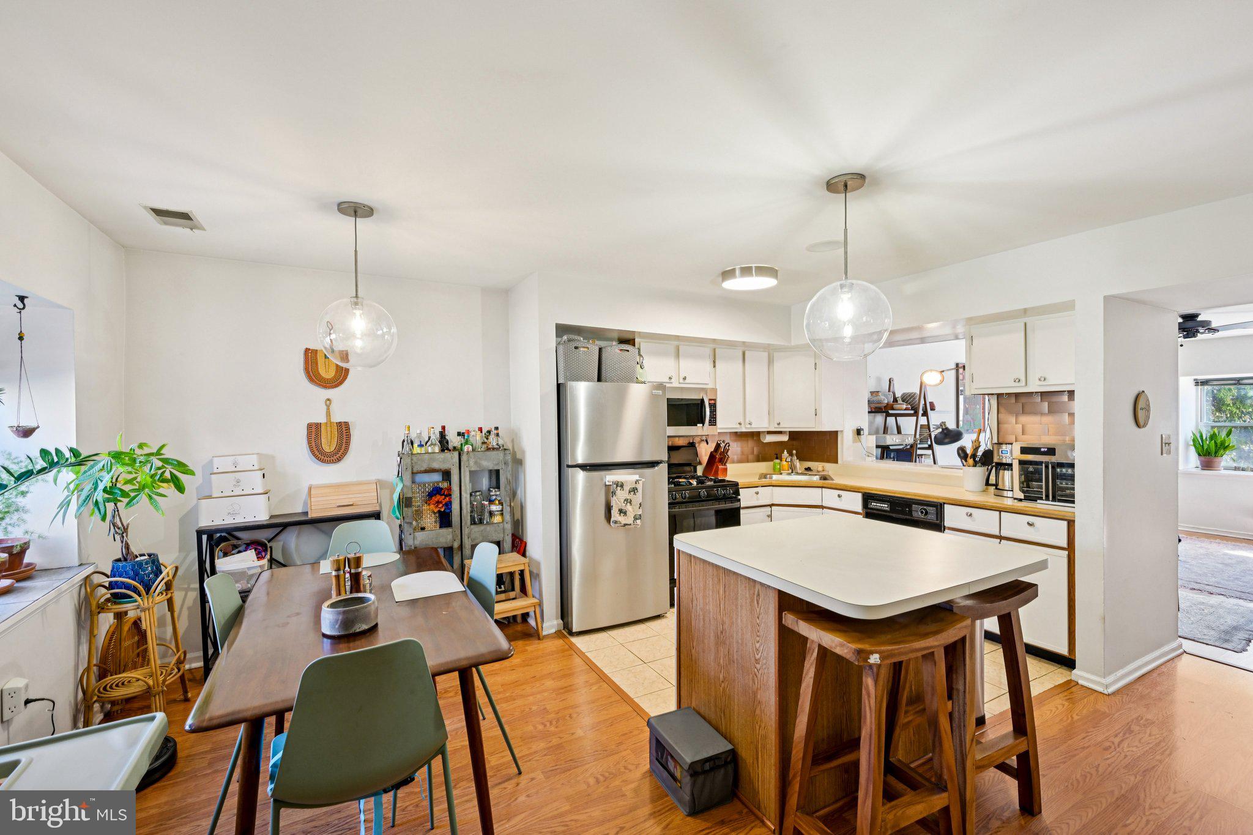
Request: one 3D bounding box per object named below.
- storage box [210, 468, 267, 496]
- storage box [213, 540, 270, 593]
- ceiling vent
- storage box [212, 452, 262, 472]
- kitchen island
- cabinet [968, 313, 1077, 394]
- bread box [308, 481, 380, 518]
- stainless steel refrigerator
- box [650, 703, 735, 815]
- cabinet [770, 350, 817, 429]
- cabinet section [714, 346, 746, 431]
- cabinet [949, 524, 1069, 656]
[{"bbox_3d":[-2.285,0.382,3.094,0.250,0.140,0.170,0,0,-28],"label":"storage box"},{"bbox_3d":[-2.210,0.849,3.012,0.250,0.280,0.230,-1,0,-28],"label":"storage box"},{"bbox_3d":[-2.174,-0.955,2.517,0.190,0.020,0.290,0,0,-28],"label":"ceiling vent"},{"bbox_3d":[-2.260,0.263,3.049,0.207,0.095,0.140,-1,0,-28],"label":"storage box"},{"bbox_3d":[0.917,0.993,2.190,1.100,0.915,1.050,0,0,-26],"label":"kitchen island"},{"bbox_3d":[2.696,-0.405,3.436,0.320,0.475,0.720,0,0,-28],"label":"cabinet"},{"bbox_3d":[-1.808,0.511,3.353,0.390,0.188,0.220,0,0,-28],"label":"bread box"},{"bbox_3d":[-0.209,0.603,3.984,0.770,1.680,0.740,-1,0,-28],"label":"stainless steel refrigerator"},{"bbox_3d":[0.254,1.351,2.069,0.200,0.205,0.300,0,0,-28],"label":"box"},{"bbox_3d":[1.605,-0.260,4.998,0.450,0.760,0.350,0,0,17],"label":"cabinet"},{"bbox_3d":[0.851,-0.251,4.731,0.322,0.715,0.312,0,0,-29],"label":"cabinet section"},{"bbox_3d":[2.550,1.020,3.308,0.580,0.610,0.650,-1,0,-28],"label":"cabinet"}]

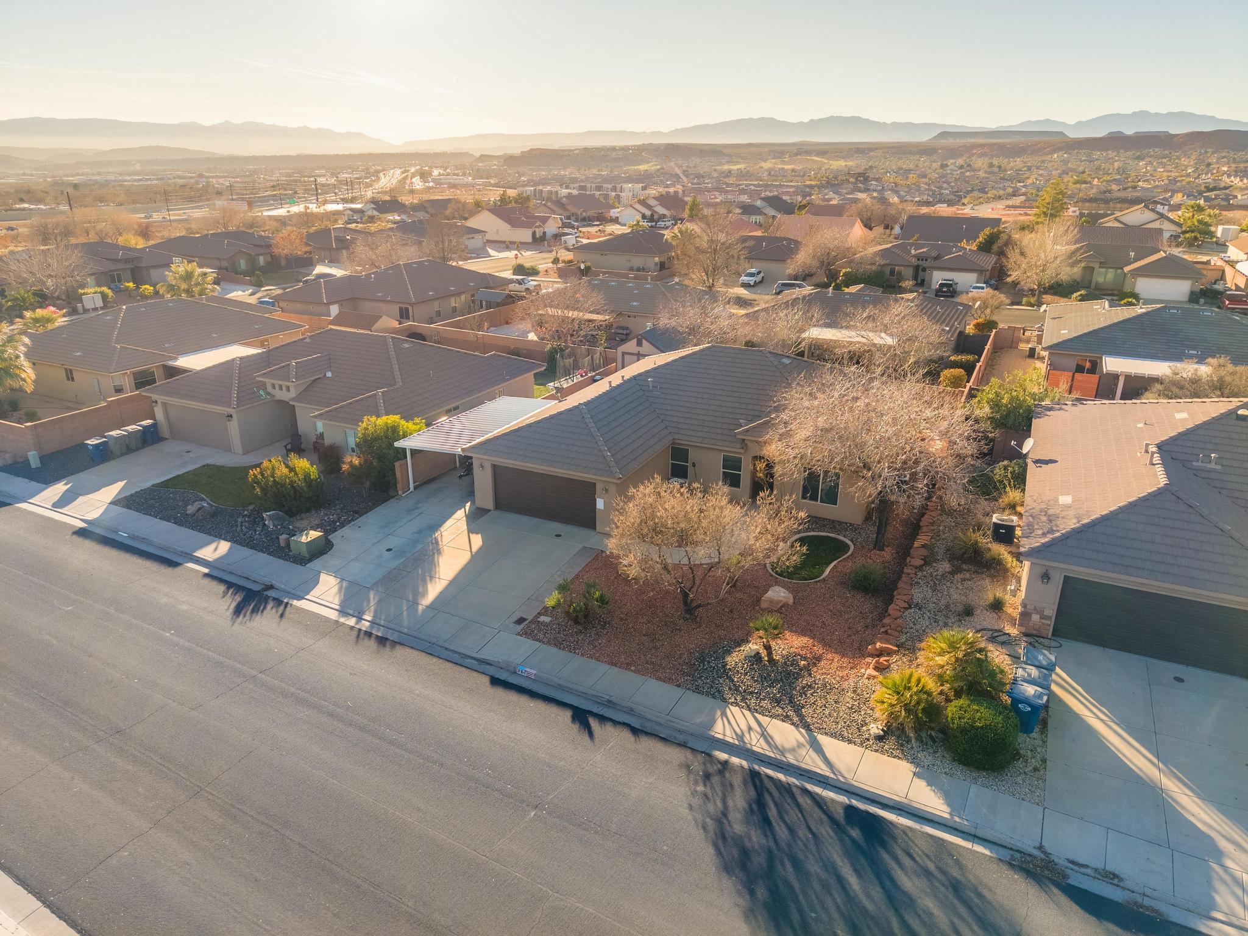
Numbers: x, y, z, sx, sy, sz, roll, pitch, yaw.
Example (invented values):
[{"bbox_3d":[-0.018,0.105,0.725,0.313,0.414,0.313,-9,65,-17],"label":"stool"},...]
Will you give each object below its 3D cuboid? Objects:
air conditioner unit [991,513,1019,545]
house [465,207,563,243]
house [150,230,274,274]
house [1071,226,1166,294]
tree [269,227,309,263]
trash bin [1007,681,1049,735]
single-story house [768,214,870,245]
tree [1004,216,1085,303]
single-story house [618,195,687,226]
[{"bbox_3d":[15.519,2.487,35.293,0.840,0.880,0.850,10,22,24],"label":"air conditioner unit"},{"bbox_3d":[-22.122,-49.225,174.054,16.079,5.700,11.629,10,22,23],"label":"house"},{"bbox_3d":[-63.762,-35.286,140.136,17.500,5.400,16.000,9,22,23],"label":"house"},{"bbox_3d":[54.410,-22.602,97.196,16.800,4.550,16.400,10,22,24],"label":"house"},{"bbox_3d":[-44.910,-28.937,115.395,5.200,5.900,5.200,10,22,24],"label":"tree"},{"bbox_3d":[10.407,6.234,22.409,0.850,1.080,0.660,14,24,32],"label":"trash bin"},{"bbox_3d":[31.628,-38.148,140.329,13.000,5.200,14.400,10,22,24],"label":"single-story house"},{"bbox_3d":[41.329,-20.429,85.157,7.800,8.050,7.600,0,20,0],"label":"tree"},{"bbox_3d":[7.203,-60.103,202.325,13.000,6.000,15.000,10,22,24],"label":"single-story house"}]

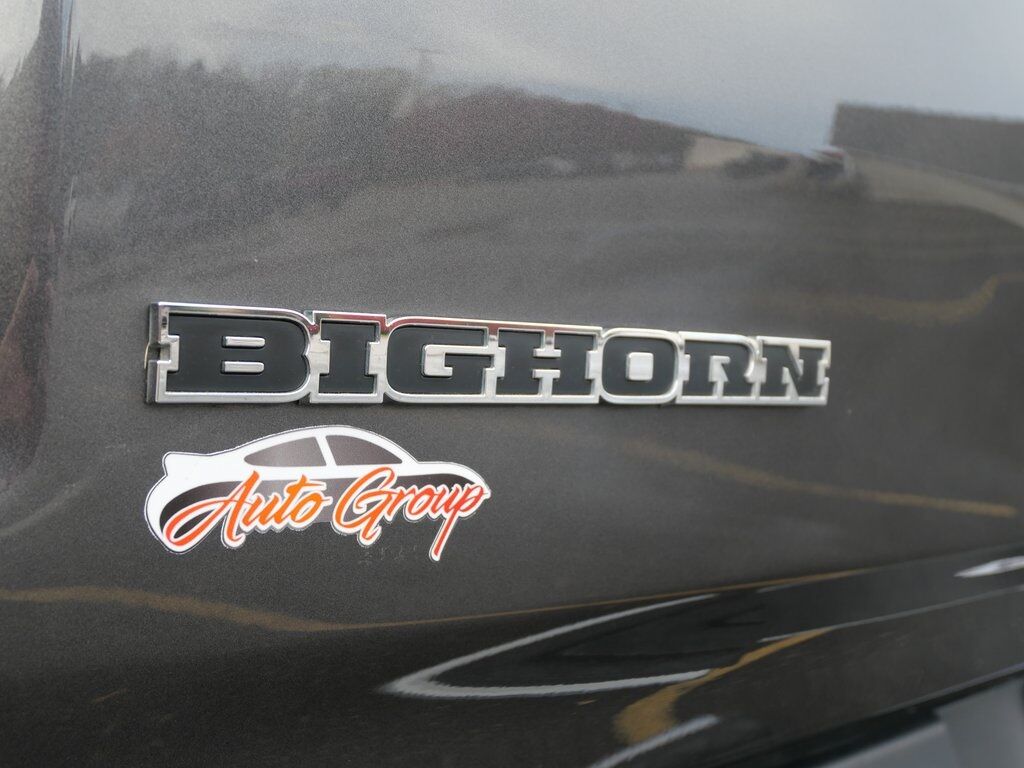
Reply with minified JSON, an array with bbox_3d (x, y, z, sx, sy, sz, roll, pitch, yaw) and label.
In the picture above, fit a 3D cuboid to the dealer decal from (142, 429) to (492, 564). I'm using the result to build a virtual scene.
[{"bbox_3d":[-0.056,0.036,0.337,0.118,0.046,0.002,1,3,-34],"label":"dealer decal"}]

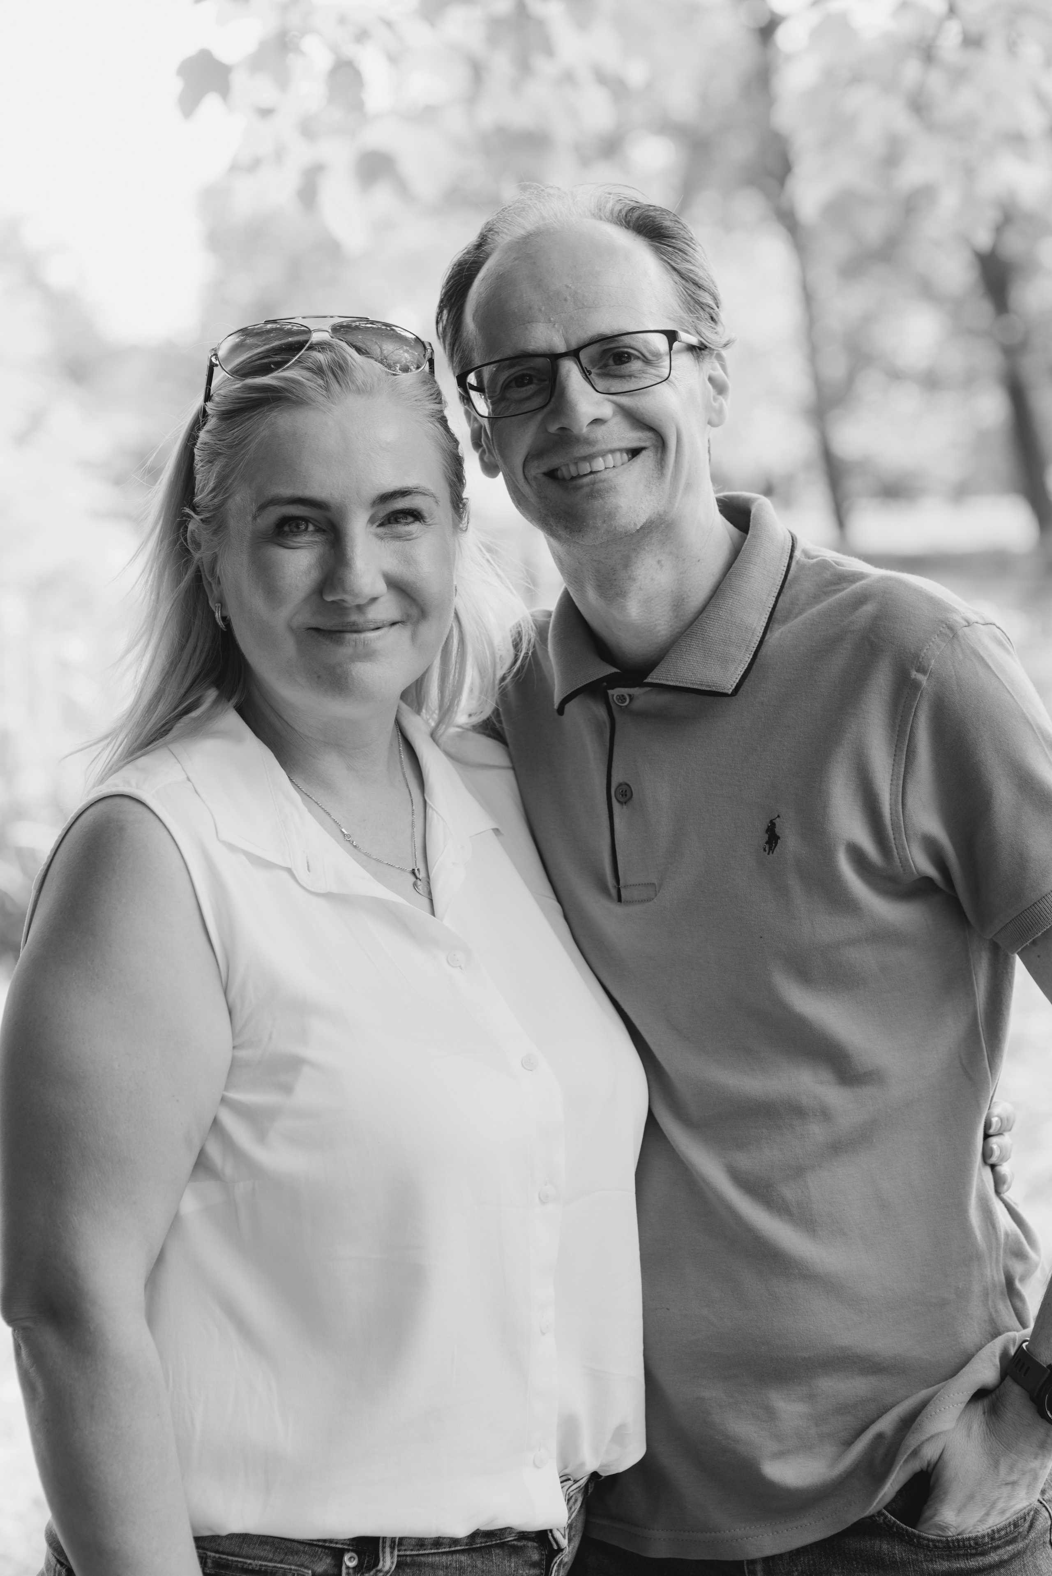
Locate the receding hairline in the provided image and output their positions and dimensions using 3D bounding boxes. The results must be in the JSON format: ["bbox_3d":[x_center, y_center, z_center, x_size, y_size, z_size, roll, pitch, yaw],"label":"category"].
[{"bbox_3d":[0.031,-0.311,2.355,0.145,0.100,0.085,-12,-5,2],"label":"receding hairline"}]

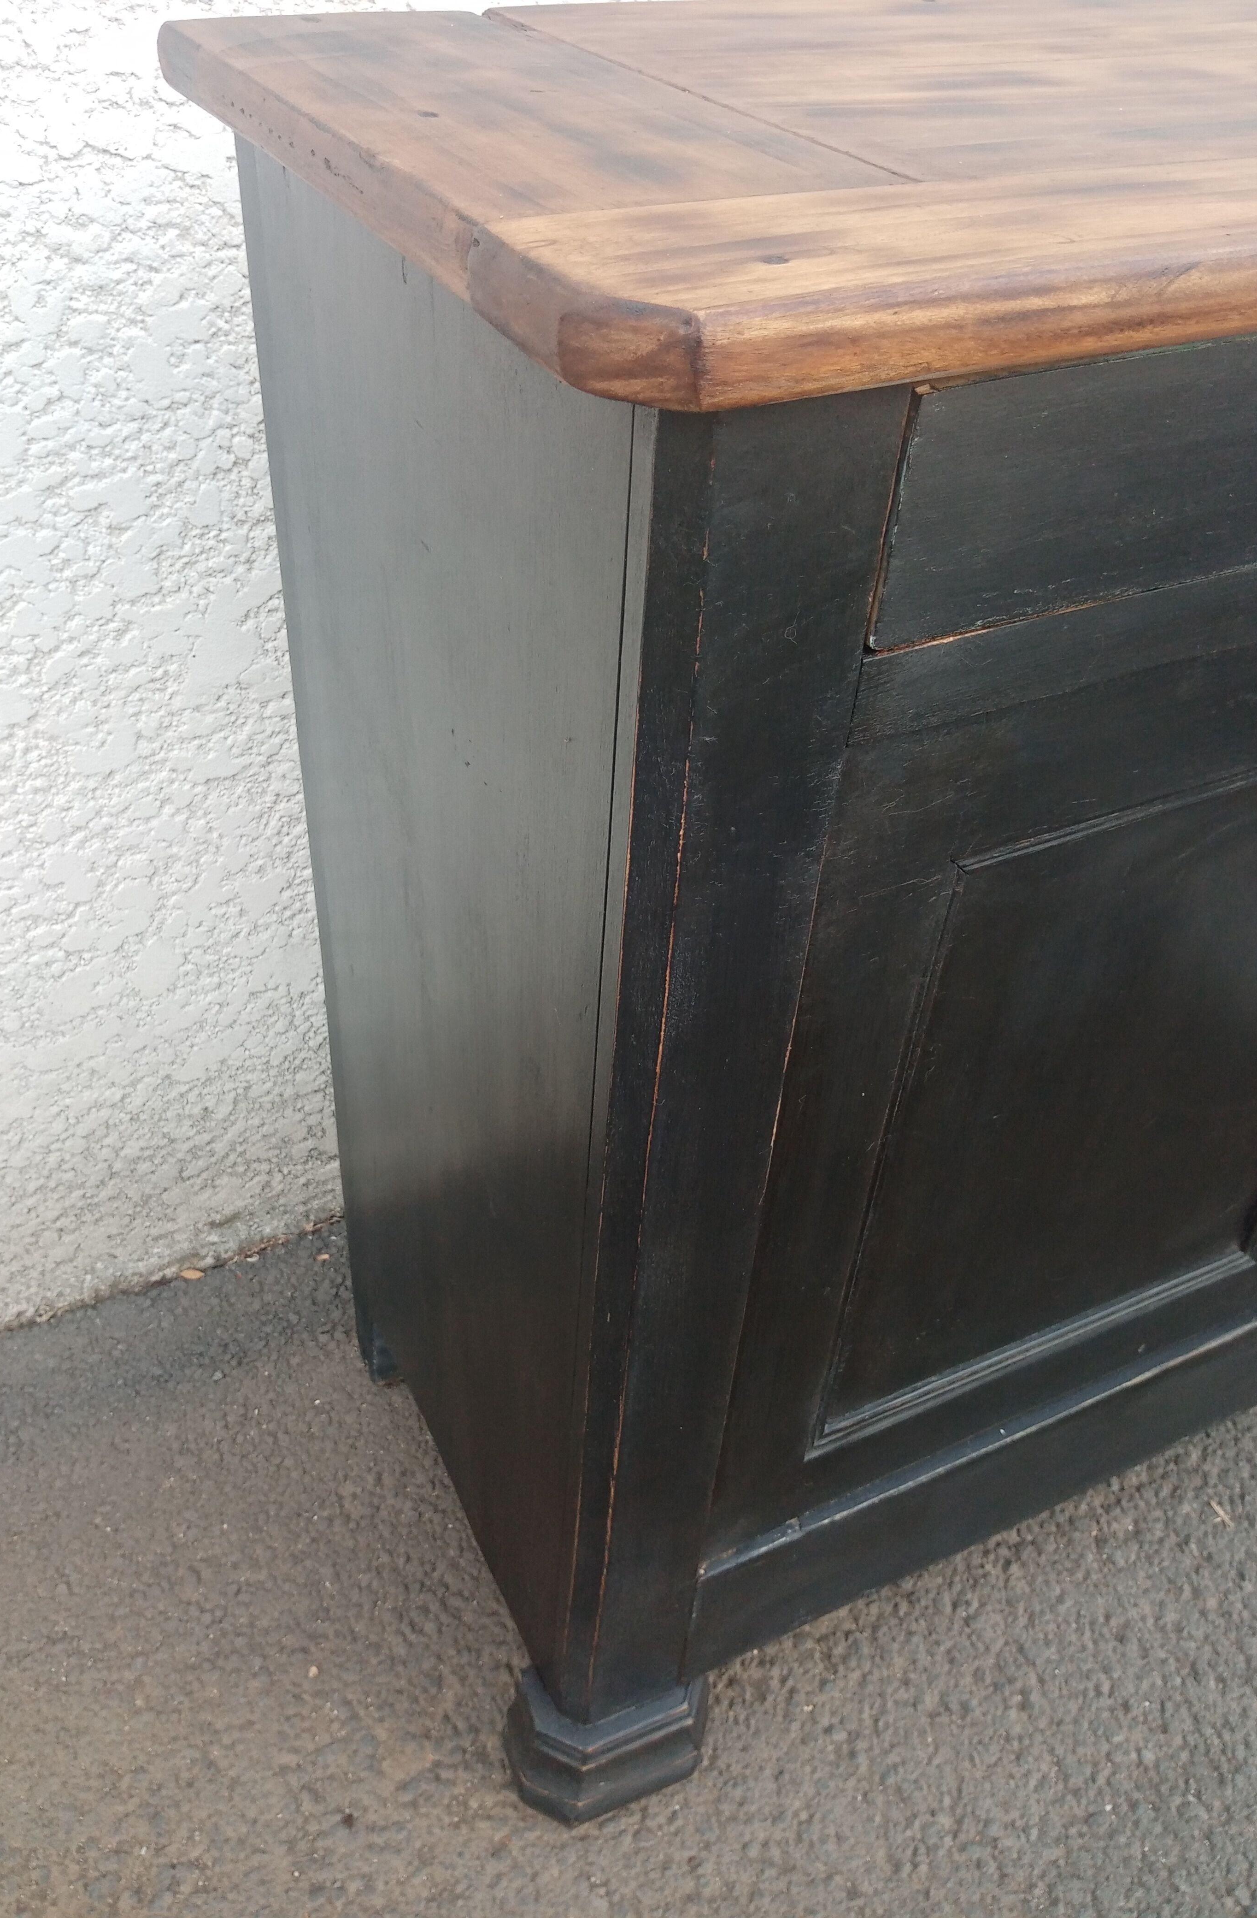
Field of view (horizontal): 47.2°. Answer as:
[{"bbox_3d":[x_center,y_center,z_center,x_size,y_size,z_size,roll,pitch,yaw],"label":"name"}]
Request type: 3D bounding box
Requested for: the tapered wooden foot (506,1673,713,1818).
[{"bbox_3d":[-0.016,0.527,1.015,0.141,0.082,0.101,-15,43,-22],"label":"tapered wooden foot"}]

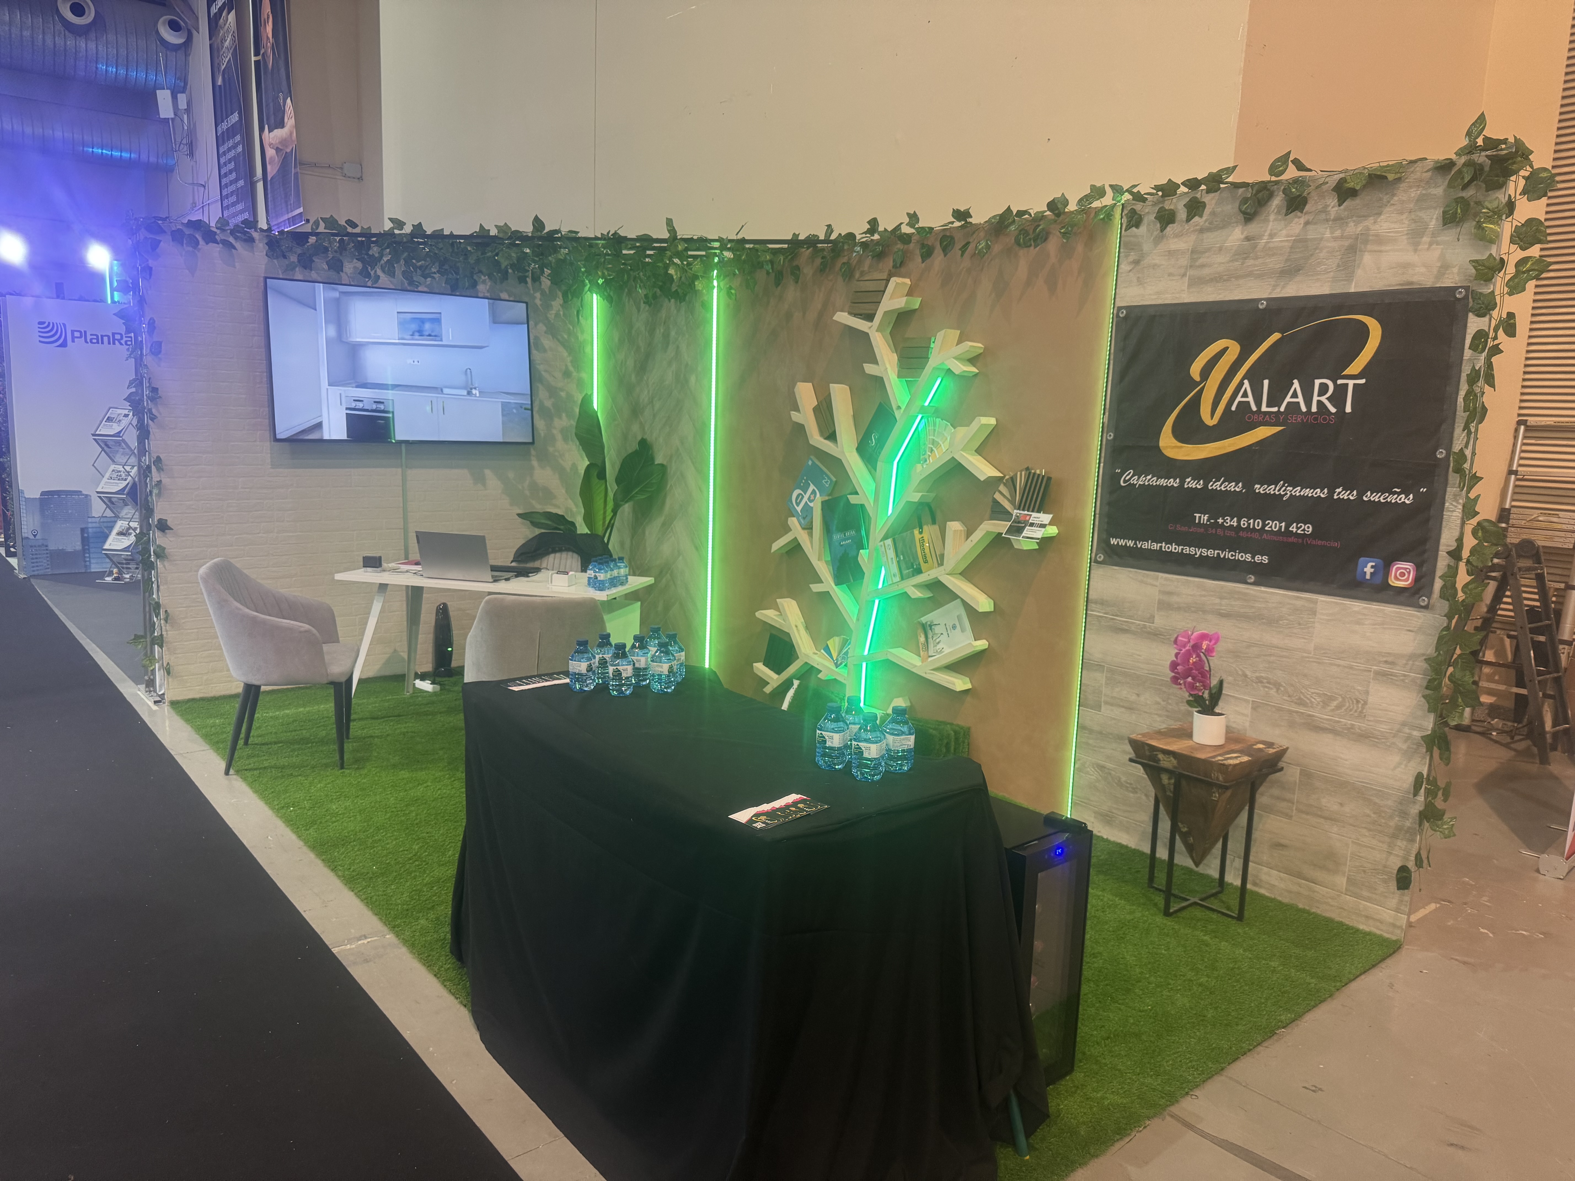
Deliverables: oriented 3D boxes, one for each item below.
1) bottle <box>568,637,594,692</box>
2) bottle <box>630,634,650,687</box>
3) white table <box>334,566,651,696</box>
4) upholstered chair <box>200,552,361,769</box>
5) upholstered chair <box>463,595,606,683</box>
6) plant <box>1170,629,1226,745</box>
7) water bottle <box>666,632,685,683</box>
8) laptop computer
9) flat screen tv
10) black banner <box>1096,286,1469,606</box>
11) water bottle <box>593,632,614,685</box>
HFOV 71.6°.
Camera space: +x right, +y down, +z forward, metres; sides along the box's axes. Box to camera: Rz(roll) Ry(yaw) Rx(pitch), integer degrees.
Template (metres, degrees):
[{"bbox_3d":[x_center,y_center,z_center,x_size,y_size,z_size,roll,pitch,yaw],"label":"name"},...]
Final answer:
[{"bbox_3d":[-0.524,0.185,2.787,0.066,0.135,0.066,2,9,0],"label":"bottle"},{"bbox_3d":[-0.426,0.199,3.150,0.066,0.141,0.066,2,9,0],"label":"bottle"},{"bbox_3d":[-1.447,0.298,5.480,1.410,0.737,0.590,4,9,14],"label":"white table"},{"bbox_3d":[-2.261,0.317,4.908,0.600,0.885,0.580,-1,9,-19],"label":"upholstered chair"},{"bbox_3d":[-1.019,0.415,4.587,0.580,0.885,0.600,1,9,-10],"label":"upholstered chair"},{"bbox_3d":[1.405,0.333,3.710,0.175,0.360,0.140,6,9,22],"label":"plant"},{"bbox_3d":[-0.303,0.176,2.907,0.066,0.135,0.066,2,9,0],"label":"water bottle"},{"bbox_3d":[-1.575,-0.180,5.372,0.360,0.234,0.310,4,9,12],"label":"laptop computer"},{"bbox_3d":[-2.122,-1.247,6.111,1.452,0.834,0.060,-5,10,-39],"label":"flat screen tv"},{"bbox_3d":[1.585,-0.497,3.705,0.015,0.953,1.182,-6,12,-40],"label":"black banner"},{"bbox_3d":[-0.528,0.194,3.160,0.066,0.141,0.066,2,9,0],"label":"water bottle"}]

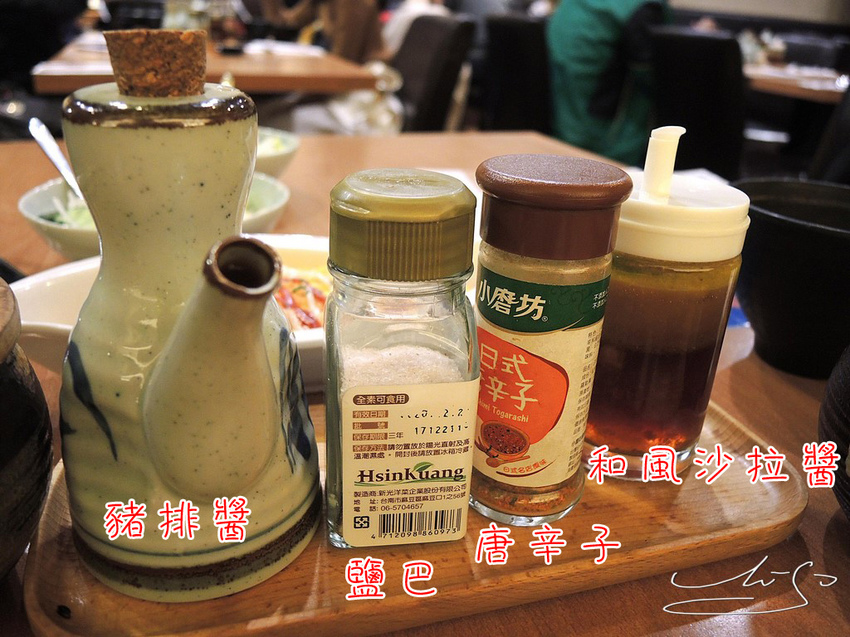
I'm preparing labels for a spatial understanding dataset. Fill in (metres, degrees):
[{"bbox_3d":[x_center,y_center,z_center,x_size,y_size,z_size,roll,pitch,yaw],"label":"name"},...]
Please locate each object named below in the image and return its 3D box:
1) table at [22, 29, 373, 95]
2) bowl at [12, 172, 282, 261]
[{"bbox_3d":[-0.645,-0.408,2.071,0.680,0.740,1.280,-7,27,-18],"label":"table"},{"bbox_3d":[-0.150,-0.044,0.401,0.142,0.059,0.142,2,25,-1],"label":"bowl"}]

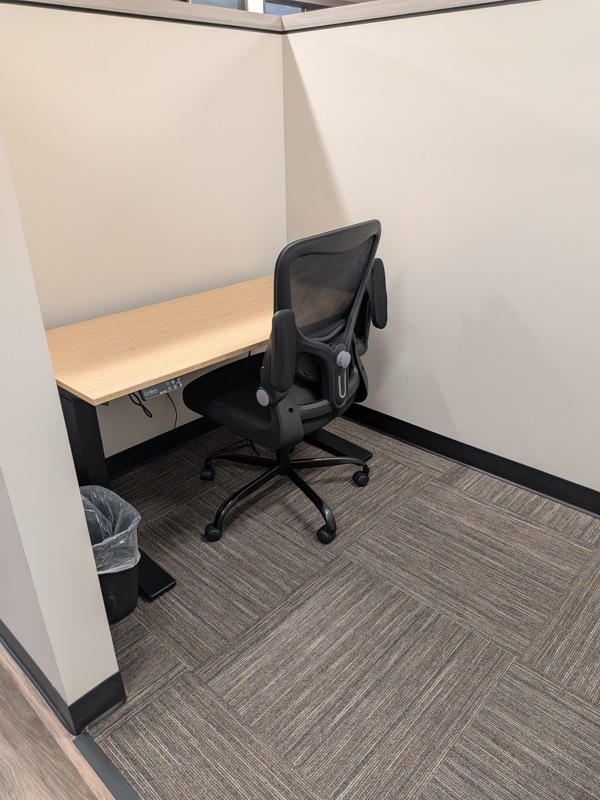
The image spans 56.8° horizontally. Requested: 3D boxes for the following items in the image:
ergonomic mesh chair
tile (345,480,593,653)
[{"bbox_3d":[-0.082,-0.081,1.922,0.700,1.010,0.710,14,29,27],"label":"ergonomic mesh chair"},{"bbox_3d":[0.564,0.504,1.863,0.607,0.008,0.607,22,33,38],"label":"tile"}]

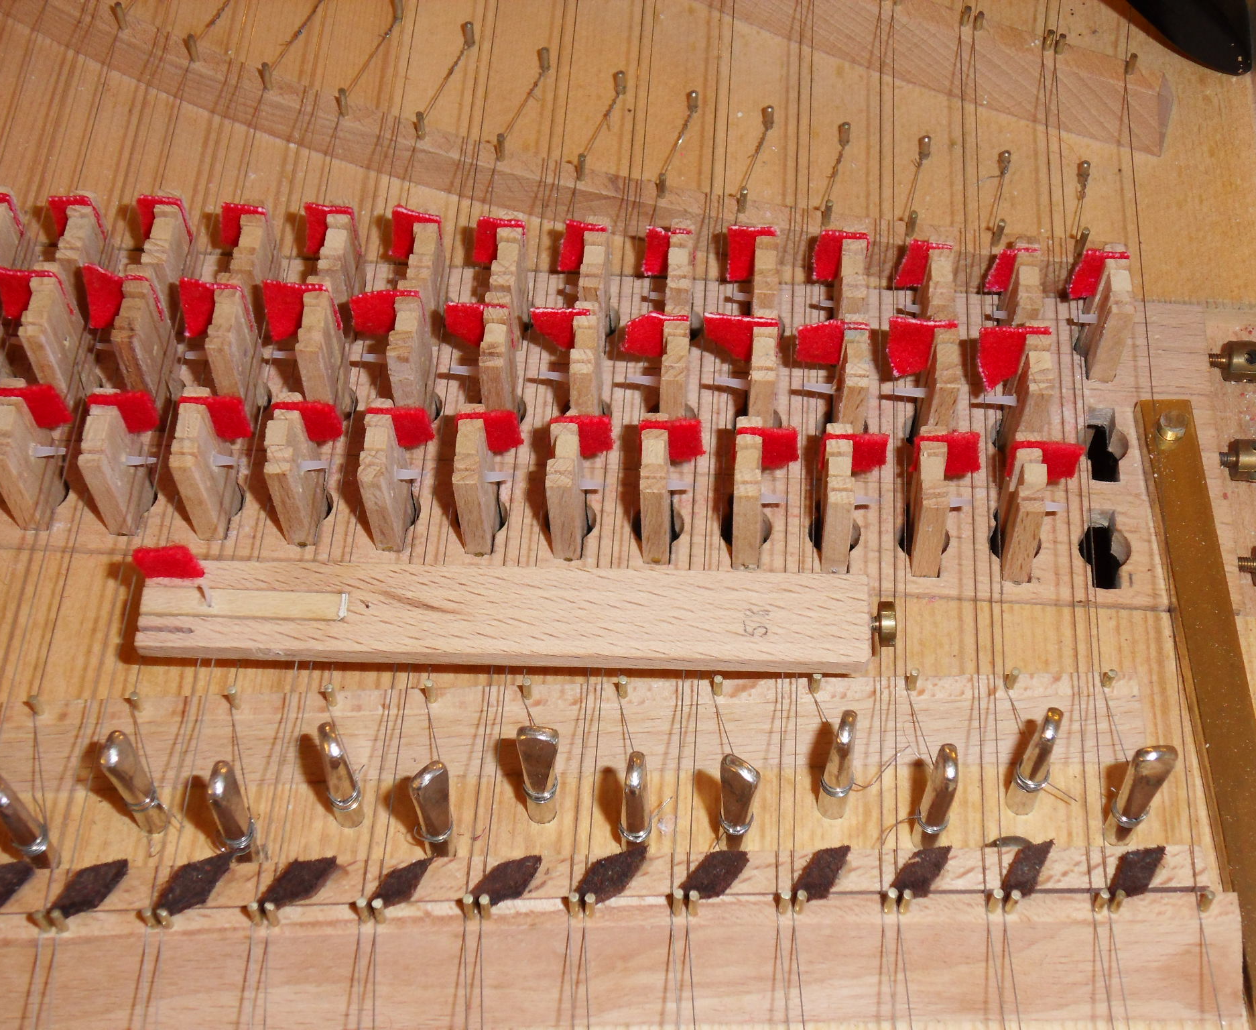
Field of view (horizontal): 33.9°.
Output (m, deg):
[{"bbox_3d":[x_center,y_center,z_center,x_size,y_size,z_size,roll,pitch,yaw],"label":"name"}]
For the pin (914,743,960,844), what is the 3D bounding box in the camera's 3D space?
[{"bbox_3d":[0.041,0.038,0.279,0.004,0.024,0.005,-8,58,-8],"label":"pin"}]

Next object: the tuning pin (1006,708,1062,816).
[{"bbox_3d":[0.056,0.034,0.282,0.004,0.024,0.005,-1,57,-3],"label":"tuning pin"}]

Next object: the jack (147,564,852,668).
[{"bbox_3d":[-0.017,0.014,0.293,0.103,0.004,0.014,1,57,1],"label":"jack"}]

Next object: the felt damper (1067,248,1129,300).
[{"bbox_3d":[0.075,-0.038,0.329,0.008,0.012,0.002,3,57,2],"label":"felt damper"}]

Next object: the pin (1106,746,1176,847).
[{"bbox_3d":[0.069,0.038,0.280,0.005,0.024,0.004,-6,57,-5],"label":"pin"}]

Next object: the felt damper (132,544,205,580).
[{"bbox_3d":[-0.064,0.007,0.290,0.009,0.009,0.002,1,59,2],"label":"felt damper"}]

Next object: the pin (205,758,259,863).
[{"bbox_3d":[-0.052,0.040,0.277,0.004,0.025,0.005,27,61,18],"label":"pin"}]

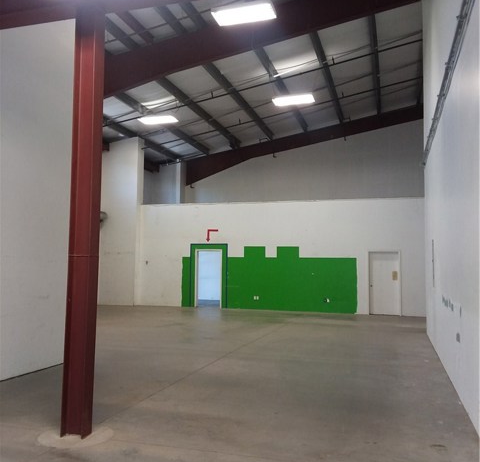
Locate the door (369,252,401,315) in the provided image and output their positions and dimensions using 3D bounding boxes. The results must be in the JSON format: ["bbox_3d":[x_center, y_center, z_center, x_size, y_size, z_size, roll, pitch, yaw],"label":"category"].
[{"bbox_3d":[4.636,1.669,16.031,0.974,2.033,0.060,0,-4,17],"label":"door"}]

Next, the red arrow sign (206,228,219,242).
[{"bbox_3d":[-1.003,0.164,17.870,0.458,0.452,0.020,0,-4,17],"label":"red arrow sign"}]

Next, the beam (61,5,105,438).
[{"bbox_3d":[-1.436,-0.138,4.617,0.215,3.947,0.162,0,-4,17],"label":"beam"}]

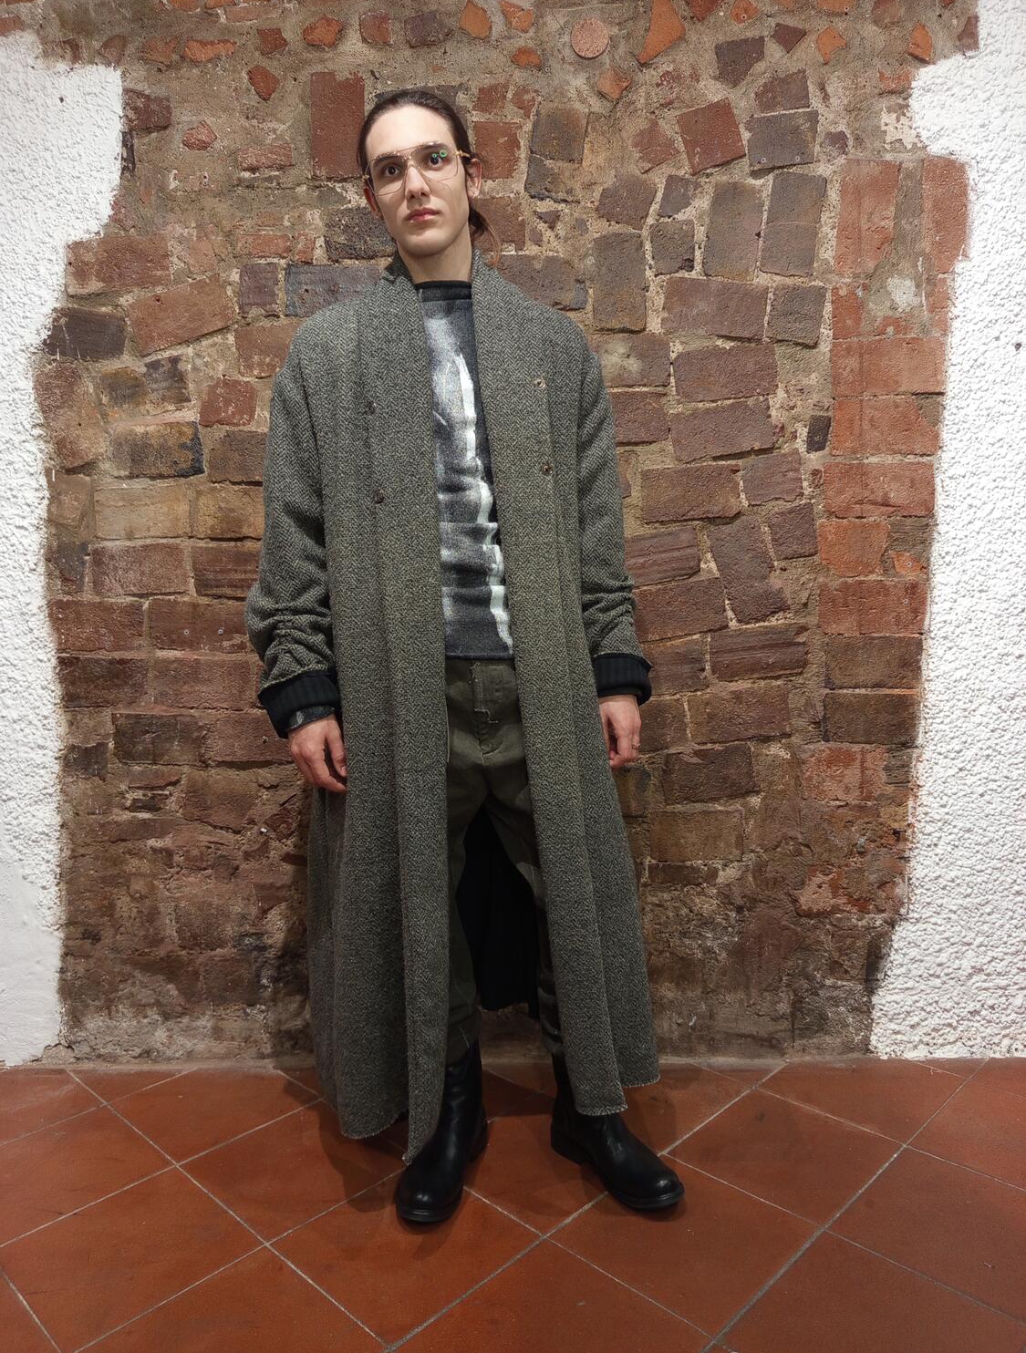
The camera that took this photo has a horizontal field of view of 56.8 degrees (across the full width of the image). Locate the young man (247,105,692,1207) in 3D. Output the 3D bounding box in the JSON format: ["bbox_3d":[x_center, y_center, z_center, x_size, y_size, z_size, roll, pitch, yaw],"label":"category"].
[{"bbox_3d":[-0.092,-0.036,1.598,0.690,1.776,0.380,-2,4,-8],"label":"young man"}]

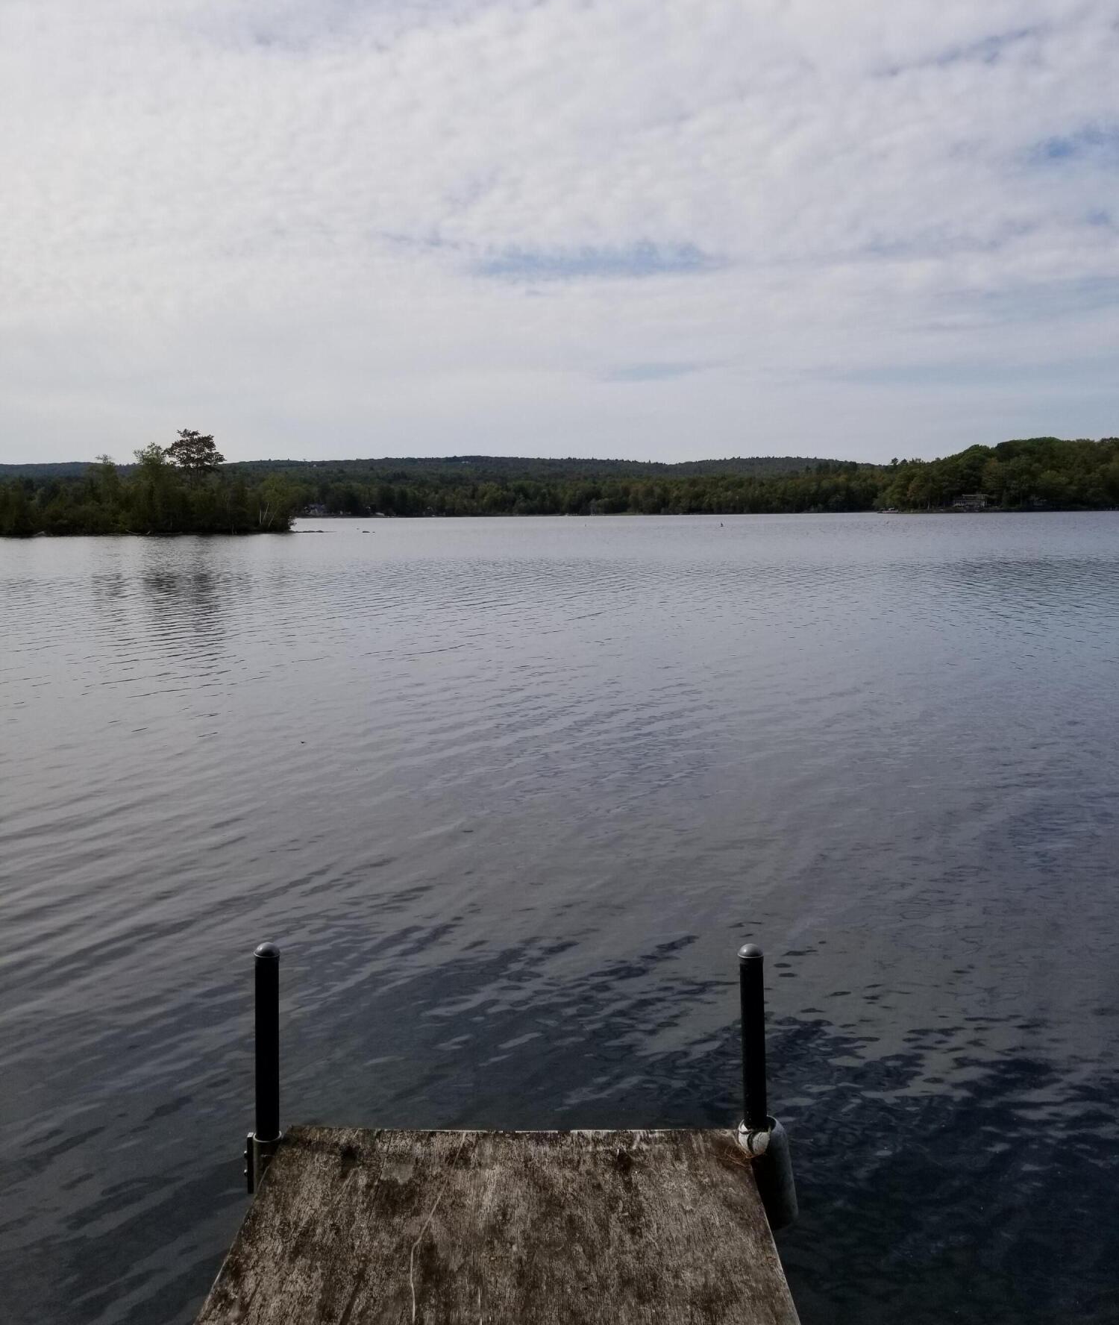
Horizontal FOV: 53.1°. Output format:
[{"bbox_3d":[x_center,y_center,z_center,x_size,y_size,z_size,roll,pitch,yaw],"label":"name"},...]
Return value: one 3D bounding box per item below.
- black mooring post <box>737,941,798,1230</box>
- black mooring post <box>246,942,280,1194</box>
[{"bbox_3d":[0.533,1.085,2.869,0.140,0.795,0.120,-2,8,0],"label":"black mooring post"},{"bbox_3d":[-0.751,1.042,2.863,0.085,0.690,0.085,2,8,0],"label":"black mooring post"}]

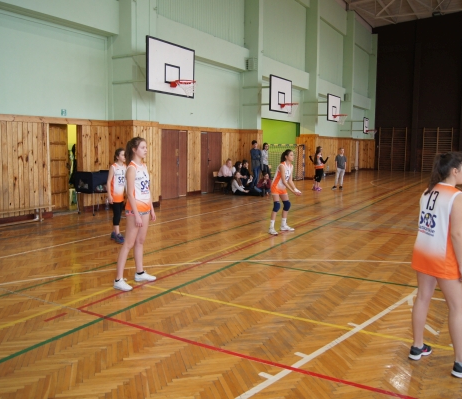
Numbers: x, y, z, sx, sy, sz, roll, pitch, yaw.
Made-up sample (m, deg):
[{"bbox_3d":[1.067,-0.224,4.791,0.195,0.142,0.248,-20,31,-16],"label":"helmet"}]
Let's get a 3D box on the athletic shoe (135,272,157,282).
[{"bbox_3d":[-1.009,0.926,5.351,0.250,0.110,0.095,0,6,2],"label":"athletic shoe"}]

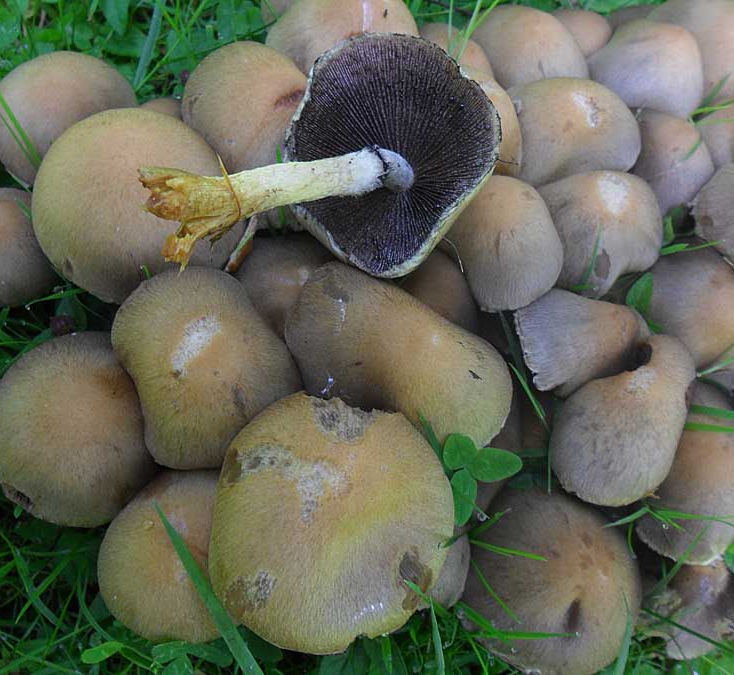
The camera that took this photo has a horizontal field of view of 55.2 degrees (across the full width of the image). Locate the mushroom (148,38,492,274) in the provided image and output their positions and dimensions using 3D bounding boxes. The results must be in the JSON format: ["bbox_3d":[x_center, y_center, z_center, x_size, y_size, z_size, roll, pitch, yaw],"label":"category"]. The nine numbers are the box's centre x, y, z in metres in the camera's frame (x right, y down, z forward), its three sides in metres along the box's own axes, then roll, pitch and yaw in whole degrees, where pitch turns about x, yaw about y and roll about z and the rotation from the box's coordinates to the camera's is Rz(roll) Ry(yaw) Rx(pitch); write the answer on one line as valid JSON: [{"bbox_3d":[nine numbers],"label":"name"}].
[{"bbox_3d":[-0.019,-0.060,0.256,0.108,0.092,0.092,-17,32,-33],"label":"mushroom"}]

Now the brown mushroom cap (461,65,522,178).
[{"bbox_3d":[0.050,-0.104,0.332,0.053,0.036,0.053,0,54,0],"label":"brown mushroom cap"}]

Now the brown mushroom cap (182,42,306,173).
[{"bbox_3d":[-0.067,-0.133,0.384,0.078,0.045,0.078,0,56,0],"label":"brown mushroom cap"}]

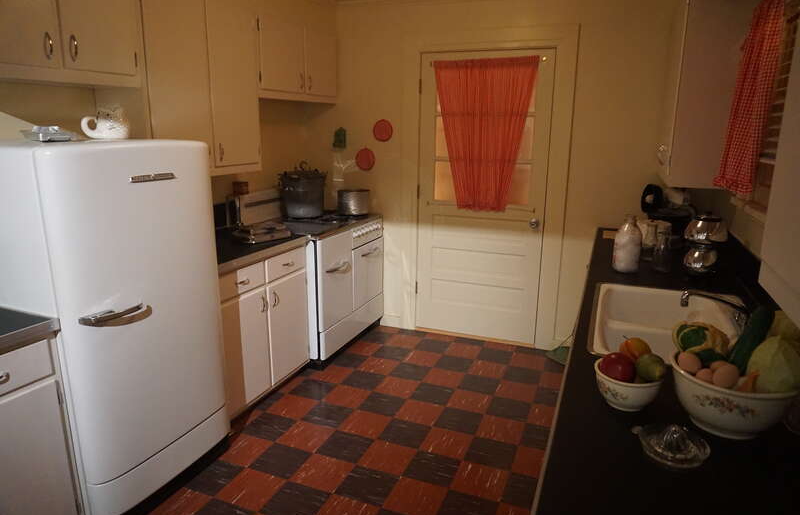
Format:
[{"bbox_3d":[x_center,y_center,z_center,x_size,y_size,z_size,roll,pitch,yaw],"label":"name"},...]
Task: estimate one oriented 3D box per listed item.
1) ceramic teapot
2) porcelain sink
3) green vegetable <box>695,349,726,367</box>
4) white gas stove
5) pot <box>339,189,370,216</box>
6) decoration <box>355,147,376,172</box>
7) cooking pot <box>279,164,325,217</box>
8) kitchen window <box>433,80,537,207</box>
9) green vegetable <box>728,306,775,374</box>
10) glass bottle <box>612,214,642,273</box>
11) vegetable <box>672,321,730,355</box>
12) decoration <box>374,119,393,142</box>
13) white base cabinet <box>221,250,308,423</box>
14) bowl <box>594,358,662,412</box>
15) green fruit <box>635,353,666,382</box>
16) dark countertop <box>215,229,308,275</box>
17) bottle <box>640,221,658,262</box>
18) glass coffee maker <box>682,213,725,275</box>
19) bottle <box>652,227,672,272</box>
[{"bbox_3d":[-1.188,-0.545,2.151,0.175,0.135,0.120,-9,17,-33],"label":"ceramic teapot"},{"bbox_3d":[0.952,0.306,1.859,0.530,0.190,0.810,6,15,21],"label":"porcelain sink"},{"bbox_3d":[0.703,0.230,1.207,0.085,0.055,0.065,9,16,31],"label":"green vegetable"},{"bbox_3d":[-0.596,0.167,3.796,0.660,0.920,0.960,6,15,21],"label":"white gas stove"},{"bbox_3d":[-0.341,-0.417,4.023,0.235,0.165,0.235,1,13,0],"label":"pot"},{"bbox_3d":[-0.269,-0.758,4.131,0.167,0.172,0.017,6,14,21],"label":"decoration"},{"bbox_3d":[-0.670,-0.474,3.739,0.290,0.370,0.300,0,14,0],"label":"cooking pot"},{"bbox_3d":[0.567,-0.797,3.675,0.690,0.860,0.050,6,15,21],"label":"kitchen window"},{"bbox_3d":[0.831,0.196,1.256,0.062,0.062,0.250,13,40,41],"label":"green vegetable"},{"bbox_3d":[1.057,-0.065,2.466,0.113,0.256,0.113,6,14,21],"label":"glass bottle"},{"bbox_3d":[0.697,0.191,1.230,0.118,0.085,0.105,9,15,30],"label":"vegetable"},{"bbox_3d":[-0.125,-0.927,3.899,0.157,0.159,0.015,6,14,19],"label":"decoration"},{"bbox_3d":[-0.997,0.389,3.046,0.620,0.860,0.750,6,15,21],"label":"white base cabinet"},{"bbox_3d":[0.547,0.309,1.278,0.157,0.085,0.157,6,15,21],"label":"bowl"},{"bbox_3d":[0.573,0.252,1.219,0.067,0.062,0.068,8,15,26],"label":"green fruit"},{"bbox_3d":[-0.984,-0.052,2.933,0.650,0.055,0.750,6,15,21],"label":"dark countertop"},{"bbox_3d":[1.262,-0.079,2.689,0.072,0.188,0.072,6,14,21],"label":"bottle"},{"bbox_3d":[1.387,-0.066,2.430,0.165,0.270,0.165,6,14,19],"label":"glass coffee maker"},{"bbox_3d":[1.217,-0.032,2.458,0.074,0.198,0.074,6,14,21],"label":"bottle"}]

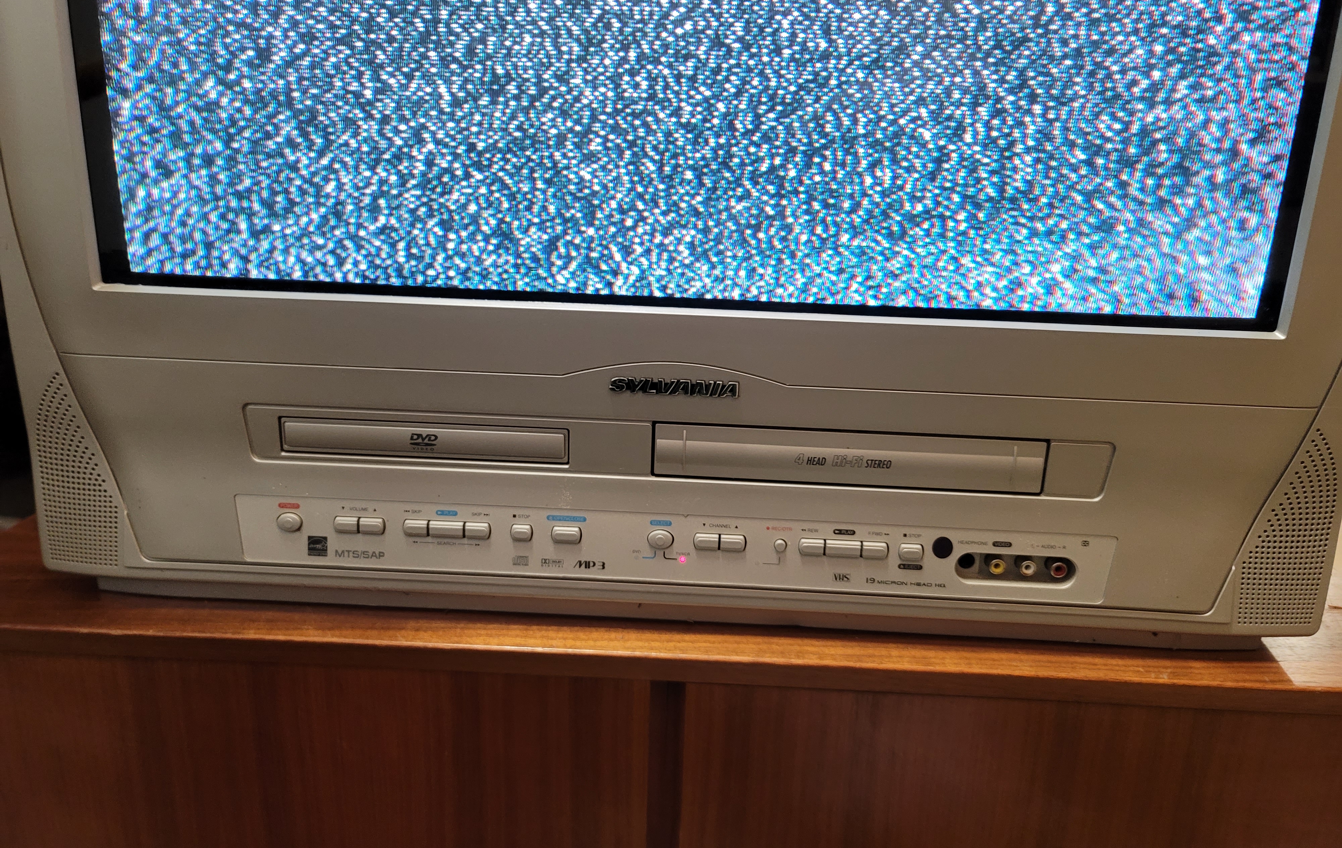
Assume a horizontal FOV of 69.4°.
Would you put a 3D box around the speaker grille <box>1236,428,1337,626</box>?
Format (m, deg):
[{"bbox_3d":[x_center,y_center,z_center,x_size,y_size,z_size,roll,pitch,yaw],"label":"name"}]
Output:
[{"bbox_3d":[0.300,0.050,0.472,0.040,0.103,0.012,2,15,-2],"label":"speaker grille"}]

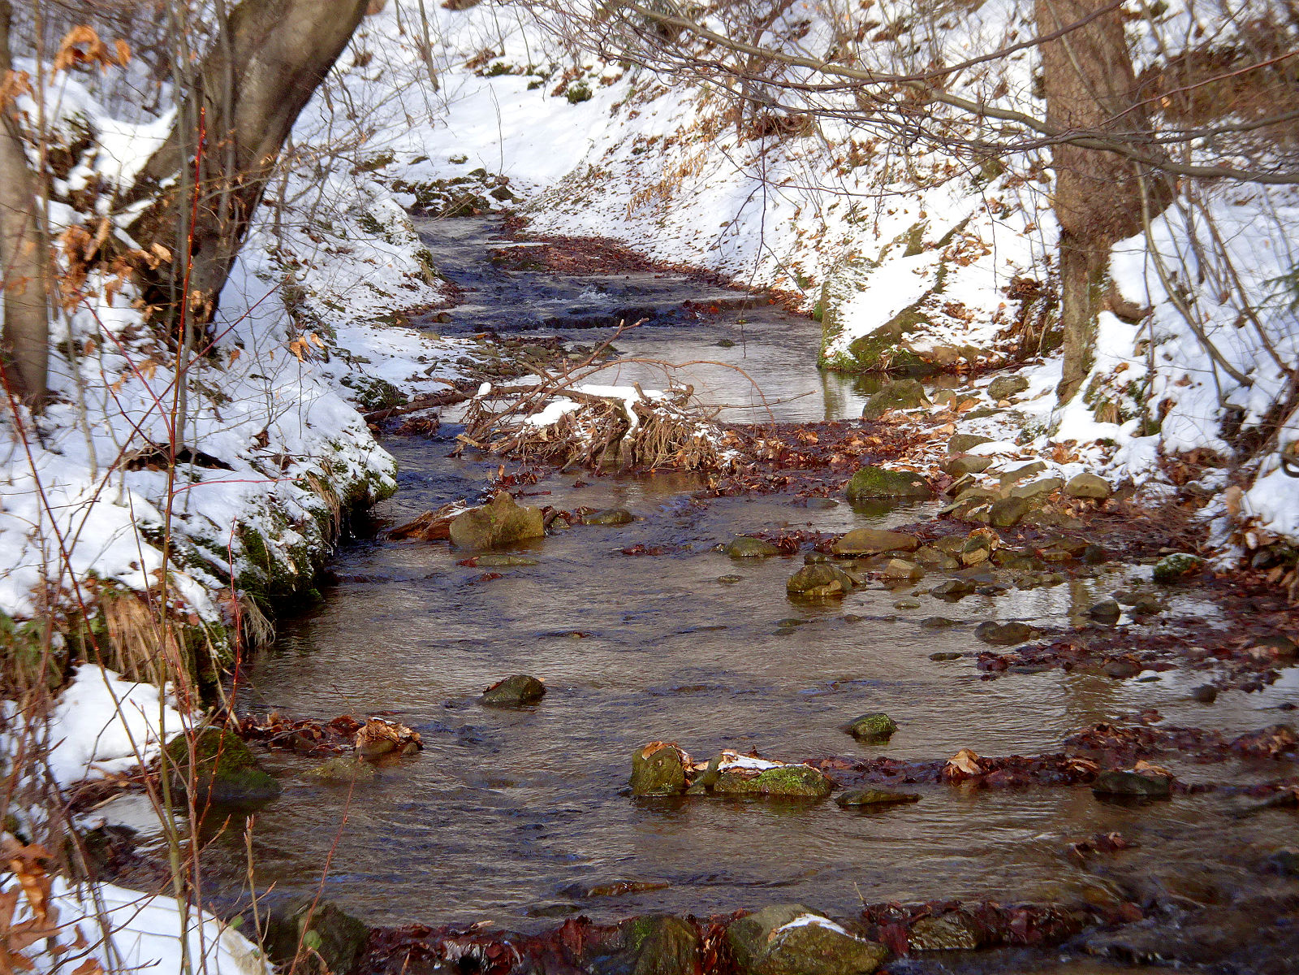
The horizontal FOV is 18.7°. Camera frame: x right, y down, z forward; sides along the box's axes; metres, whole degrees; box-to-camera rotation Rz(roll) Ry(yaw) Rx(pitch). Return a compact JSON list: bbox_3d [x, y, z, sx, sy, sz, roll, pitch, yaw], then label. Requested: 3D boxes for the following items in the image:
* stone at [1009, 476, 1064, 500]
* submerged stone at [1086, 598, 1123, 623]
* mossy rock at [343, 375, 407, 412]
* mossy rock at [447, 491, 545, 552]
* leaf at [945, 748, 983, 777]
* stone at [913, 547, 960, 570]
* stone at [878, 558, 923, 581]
[{"bbox_3d":[1.766,0.005,18.000,0.255,0.090,0.190,0,5,0],"label":"stone"},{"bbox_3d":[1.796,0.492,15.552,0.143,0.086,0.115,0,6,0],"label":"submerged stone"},{"bbox_3d":[-1.637,-0.560,23.500,0.375,0.190,0.280,0,5,0],"label":"mossy rock"},{"bbox_3d":[-0.649,0.142,16.750,0.406,0.250,0.270,0,5,0],"label":"mossy rock"},{"bbox_3d":[0.953,0.832,11.941,0.113,0.079,0.091,0,6,0],"label":"leaf"},{"bbox_3d":[1.155,0.286,15.850,0.184,0.090,0.140,0,5,0],"label":"stone"},{"bbox_3d":[0.992,0.323,15.500,0.176,0.090,0.140,0,5,0],"label":"stone"}]

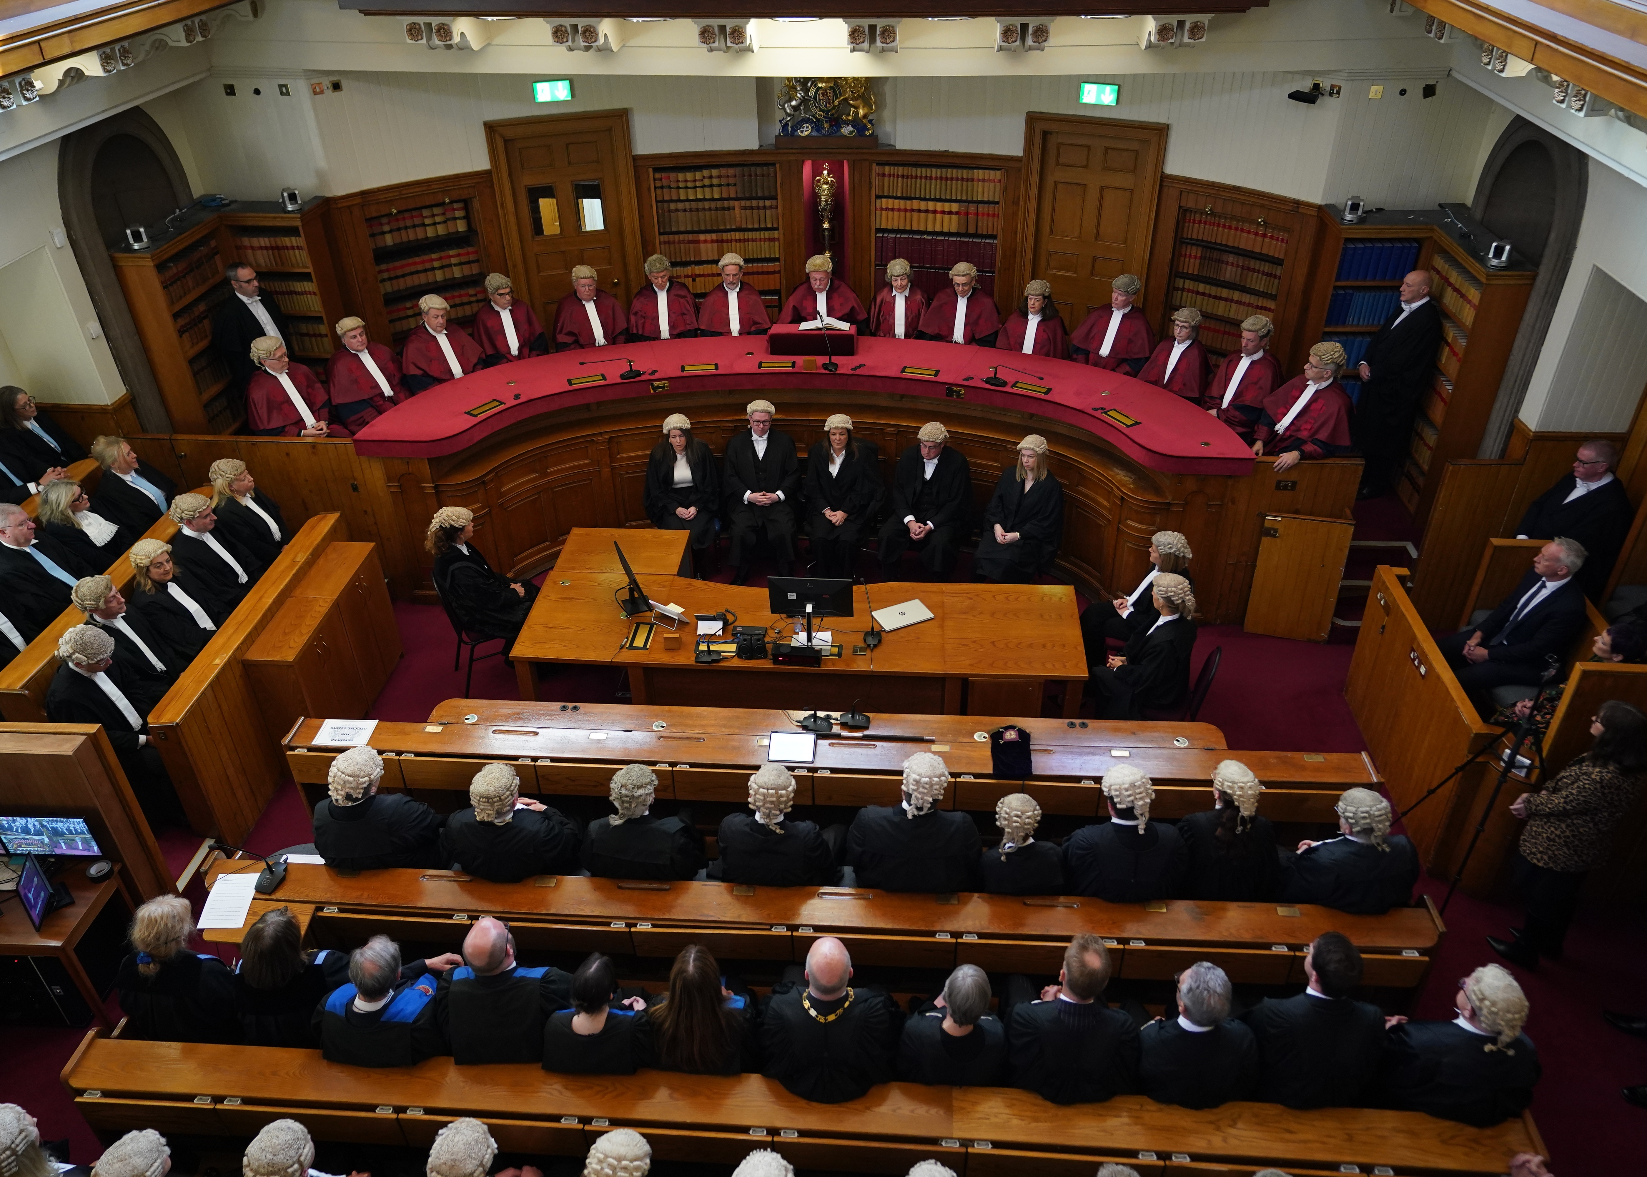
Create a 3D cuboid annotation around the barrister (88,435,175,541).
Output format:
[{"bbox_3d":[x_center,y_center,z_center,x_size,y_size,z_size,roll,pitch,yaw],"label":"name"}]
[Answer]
[{"bbox_3d":[-4.526,-0.387,7.988,0.758,1.293,0.525,-2,34,-2],"label":"barrister"}]

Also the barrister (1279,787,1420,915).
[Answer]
[{"bbox_3d":[2.292,1.313,5.585,0.620,1.320,0.800,-7,33,-8],"label":"barrister"}]

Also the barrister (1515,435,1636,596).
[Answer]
[{"bbox_3d":[4.450,-0.351,7.506,0.800,1.330,0.600,5,34,10],"label":"barrister"}]

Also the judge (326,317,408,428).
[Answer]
[{"bbox_3d":[-3.334,-1.356,8.958,0.750,1.390,0.620,26,42,35],"label":"judge"}]

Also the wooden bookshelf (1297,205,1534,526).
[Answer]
[{"bbox_3d":[4.293,-1.702,8.845,1.093,1.900,1.521,1,34,4],"label":"wooden bookshelf"}]

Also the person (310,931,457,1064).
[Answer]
[{"bbox_3d":[-1.789,1.784,5.126,0.586,1.273,0.788,-2,34,-2],"label":"person"}]

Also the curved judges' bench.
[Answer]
[{"bbox_3d":[-0.146,-0.881,8.901,7.171,1.394,2.020,1,34,3],"label":"curved judges' bench"}]

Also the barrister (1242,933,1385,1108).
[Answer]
[{"bbox_3d":[2.019,1.816,5.160,0.560,1.380,0.800,0,34,2],"label":"barrister"}]

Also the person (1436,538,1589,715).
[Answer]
[{"bbox_3d":[3.991,0.302,6.849,0.758,1.353,0.566,3,34,6],"label":"person"}]

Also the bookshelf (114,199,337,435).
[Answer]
[{"bbox_3d":[-4.608,-2.039,9.596,0.990,1.860,1.500,2,34,4],"label":"bookshelf"}]

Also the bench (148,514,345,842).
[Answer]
[{"bbox_3d":[-3.378,0.519,7.266,0.172,1.000,2.141,1,34,3],"label":"bench"}]

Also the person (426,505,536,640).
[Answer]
[{"bbox_3d":[-2.229,-0.016,8.112,0.820,1.280,0.560,-13,36,-17],"label":"person"}]

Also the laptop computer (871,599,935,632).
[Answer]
[{"bbox_3d":[0.491,0.172,7.235,0.328,0.018,0.215,-16,37,-21],"label":"laptop computer"}]

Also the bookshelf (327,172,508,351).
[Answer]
[{"bbox_3d":[-3.530,-2.700,10.566,1.389,1.860,0.300,-21,38,-27],"label":"bookshelf"}]

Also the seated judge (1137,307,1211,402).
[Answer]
[{"bbox_3d":[2.709,-1.571,9.314,0.570,1.220,0.760,23,41,31],"label":"seated judge"}]

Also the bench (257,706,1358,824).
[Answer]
[{"bbox_3d":[-0.020,1.125,6.486,5.737,0.788,0.525,1,34,3],"label":"bench"}]

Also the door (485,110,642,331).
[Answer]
[{"bbox_3d":[-2.278,-3.160,10.871,1.270,2.270,0.150,-13,35,-17],"label":"door"}]

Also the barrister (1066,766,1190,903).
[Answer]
[{"bbox_3d":[1.412,1.302,5.714,0.570,1.400,0.720,2,34,4],"label":"barrister"}]

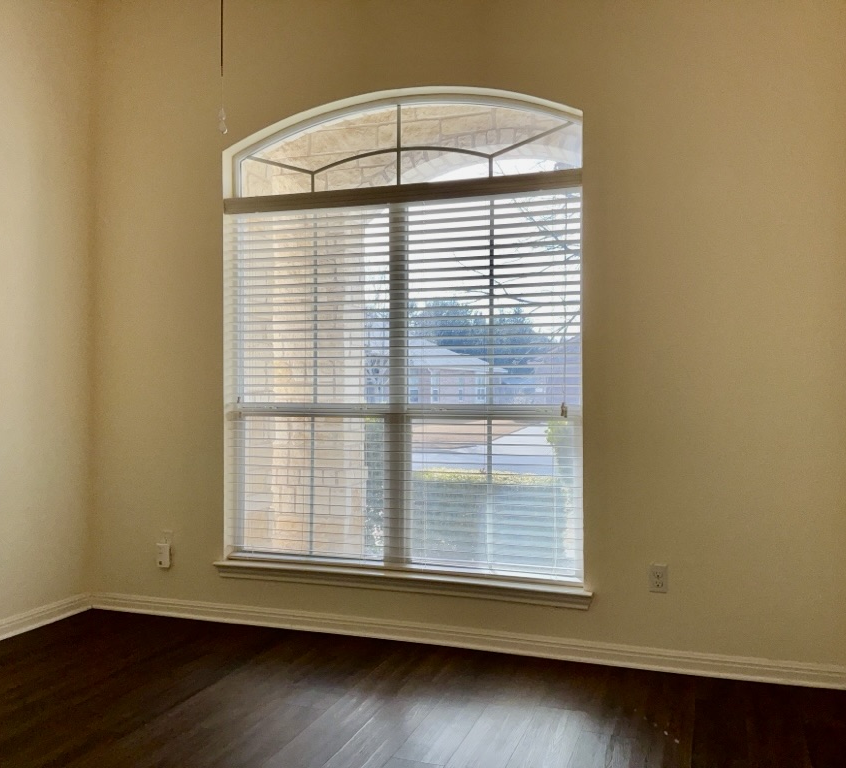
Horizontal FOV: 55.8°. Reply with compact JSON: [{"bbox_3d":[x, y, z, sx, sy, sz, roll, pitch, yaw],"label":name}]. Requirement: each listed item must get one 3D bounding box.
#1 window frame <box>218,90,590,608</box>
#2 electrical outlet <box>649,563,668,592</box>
[{"bbox_3d":[-0.143,-0.199,3.801,1.840,2.340,0.130,0,-1,19],"label":"window frame"},{"bbox_3d":[0.988,0.816,3.347,0.071,0.115,0.010,0,-1,19],"label":"electrical outlet"}]

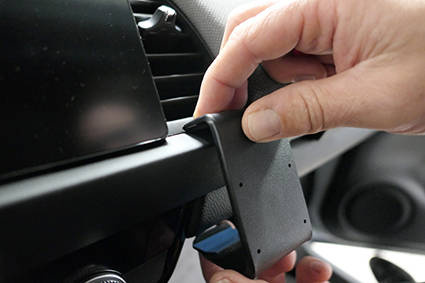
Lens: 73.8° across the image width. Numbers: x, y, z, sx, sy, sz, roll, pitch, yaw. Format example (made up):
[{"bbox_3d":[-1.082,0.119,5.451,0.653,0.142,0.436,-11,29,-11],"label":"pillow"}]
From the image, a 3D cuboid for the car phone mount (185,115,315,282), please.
[{"bbox_3d":[0.015,0.022,0.153,0.051,0.073,0.042,-12,-3,-40],"label":"car phone mount"}]

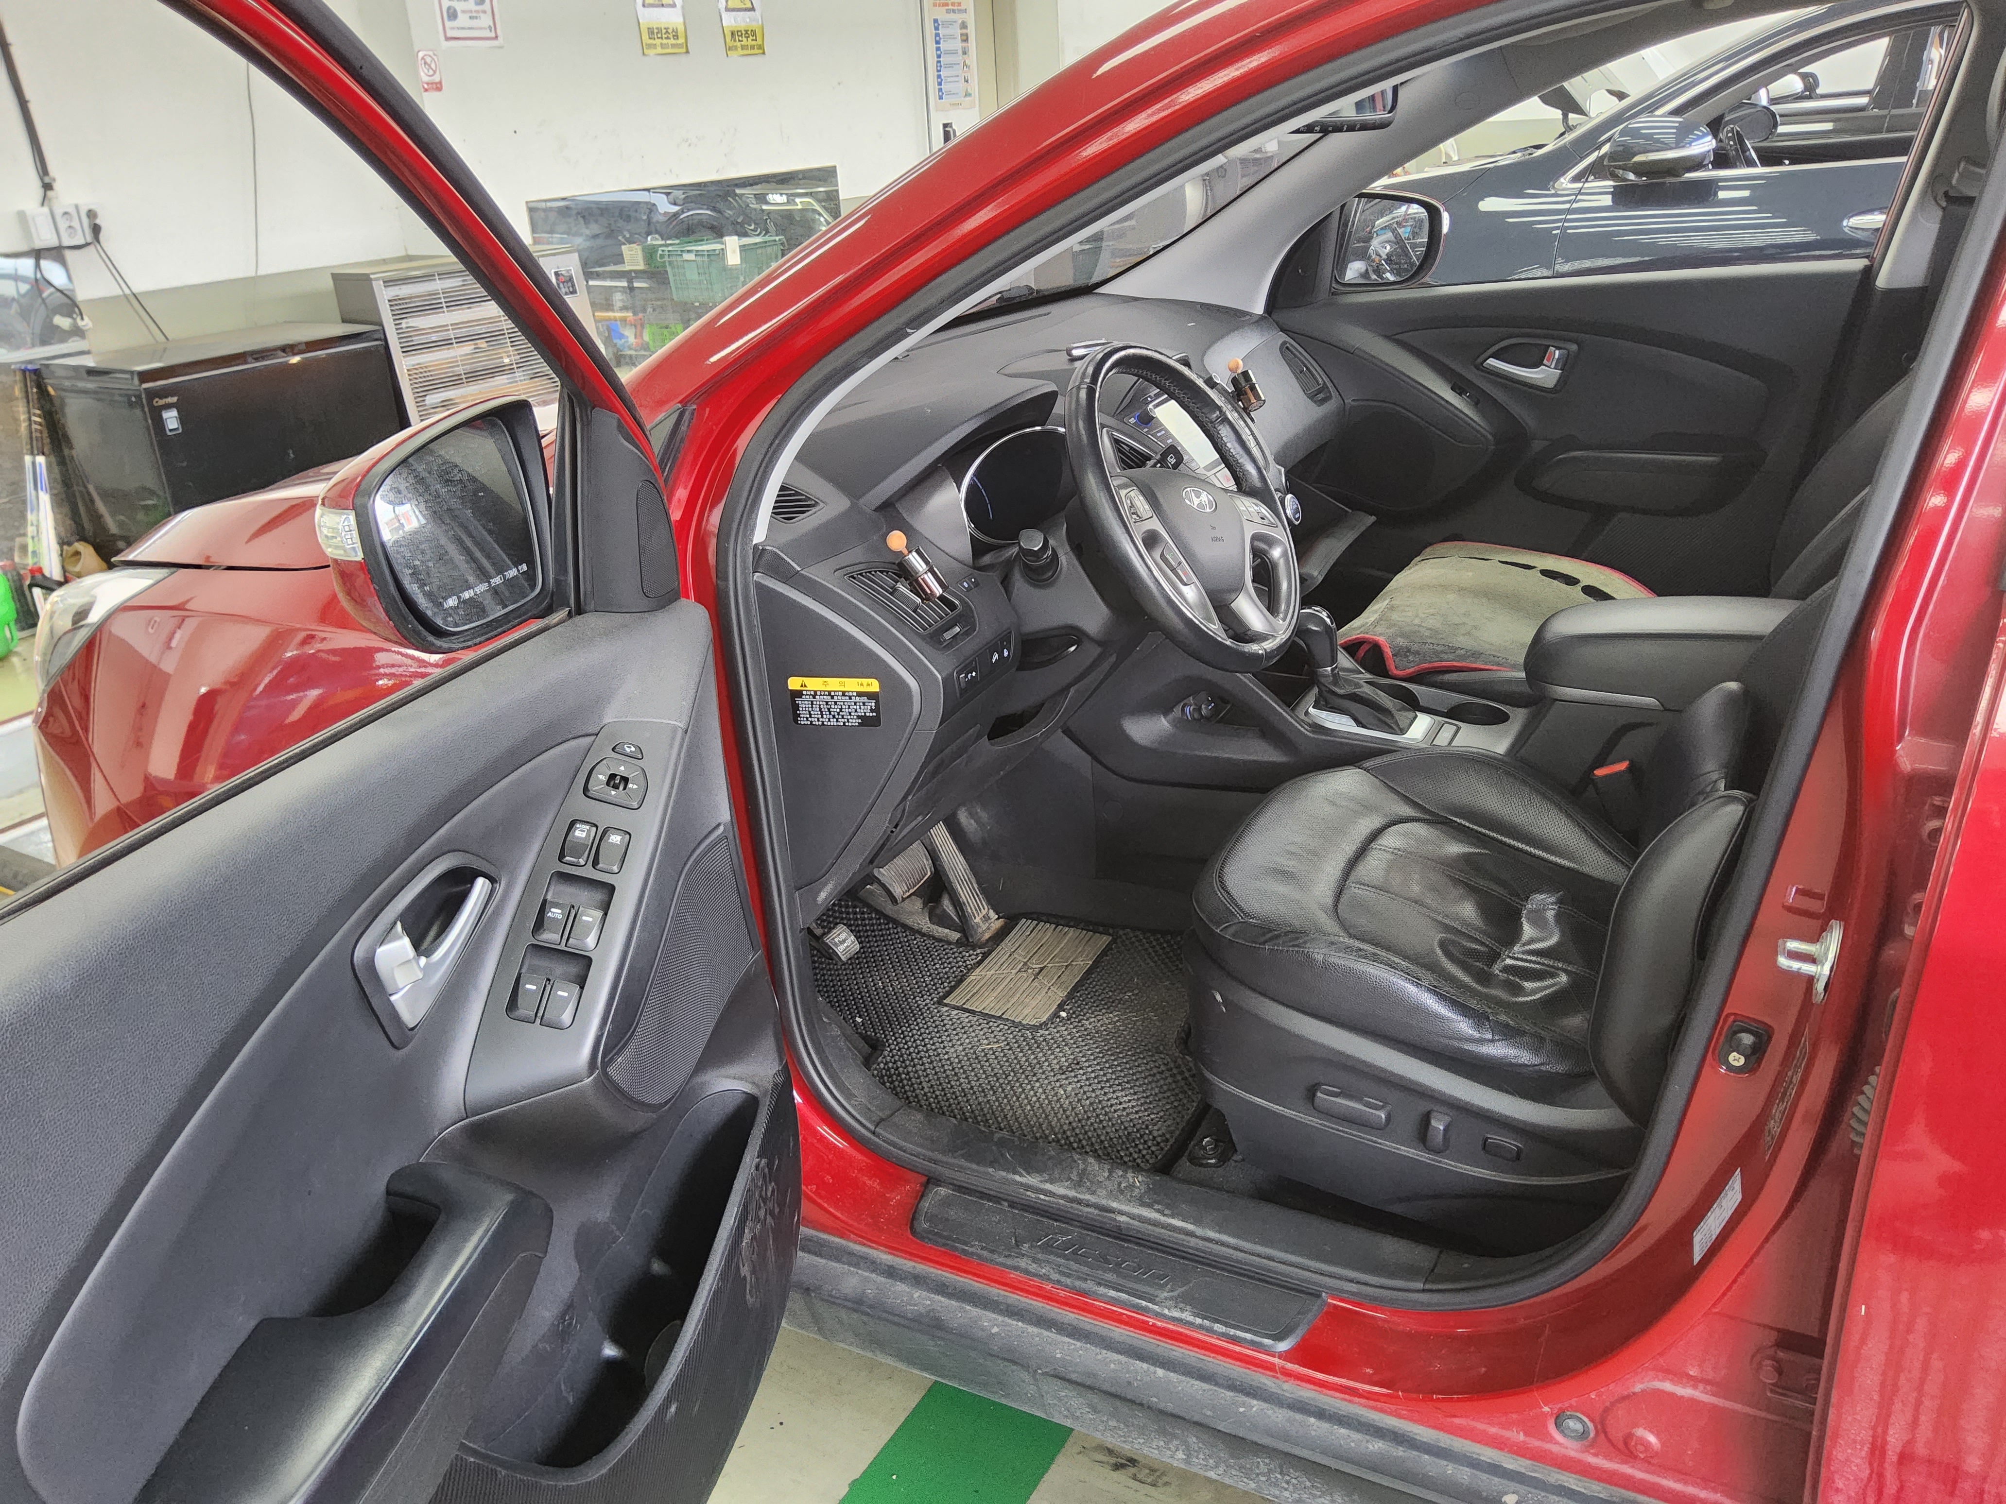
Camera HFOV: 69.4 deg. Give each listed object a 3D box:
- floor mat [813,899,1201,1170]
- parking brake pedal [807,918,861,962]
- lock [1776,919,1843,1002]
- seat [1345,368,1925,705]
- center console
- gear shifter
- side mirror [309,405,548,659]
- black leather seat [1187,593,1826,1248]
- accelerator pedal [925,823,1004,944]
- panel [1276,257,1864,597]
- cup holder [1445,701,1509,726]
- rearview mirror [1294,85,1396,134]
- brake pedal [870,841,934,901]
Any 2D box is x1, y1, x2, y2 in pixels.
[{"bbox_3d":[0.064,0.312,1.857,0.520,0.070,0.460,8,25,30],"label":"floor mat"},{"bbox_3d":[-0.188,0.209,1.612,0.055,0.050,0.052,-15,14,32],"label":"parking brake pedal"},{"bbox_3d":[0.519,0.130,0.933,0.037,0.052,0.028,8,27,27],"label":"lock"},{"bbox_3d":[0.940,-0.363,1.937,0.840,1.080,0.530,8,25,30],"label":"seat"},{"bbox_3d":[0.796,-0.047,1.701,0.360,0.260,0.190,8,25,30],"label":"center console"},{"bbox_3d":[0.435,-0.106,1.790,0.145,0.145,0.078,8,27,27],"label":"gear shifter"},{"bbox_3d":[-0.422,-0.170,1.080,0.095,0.170,0.180,8,25,30],"label":"side mirror"},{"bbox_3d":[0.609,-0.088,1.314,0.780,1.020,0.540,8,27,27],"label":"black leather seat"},{"bbox_3d":[-0.062,0.179,2.020,0.045,0.185,0.055,-19,9,37],"label":"accelerator pedal"},{"bbox_3d":[0.827,-0.488,2.336,0.880,0.580,0.120,8,27,27],"label":"panel"},{"bbox_3d":[0.591,-0.018,1.812,0.080,0.065,0.080,8,27,27],"label":"cup holder"},{"bbox_3d":[0.350,-0.722,1.611,0.250,0.070,0.050,-23,33,-37],"label":"rearview mirror"},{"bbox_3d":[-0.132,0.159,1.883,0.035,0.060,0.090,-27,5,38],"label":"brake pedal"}]

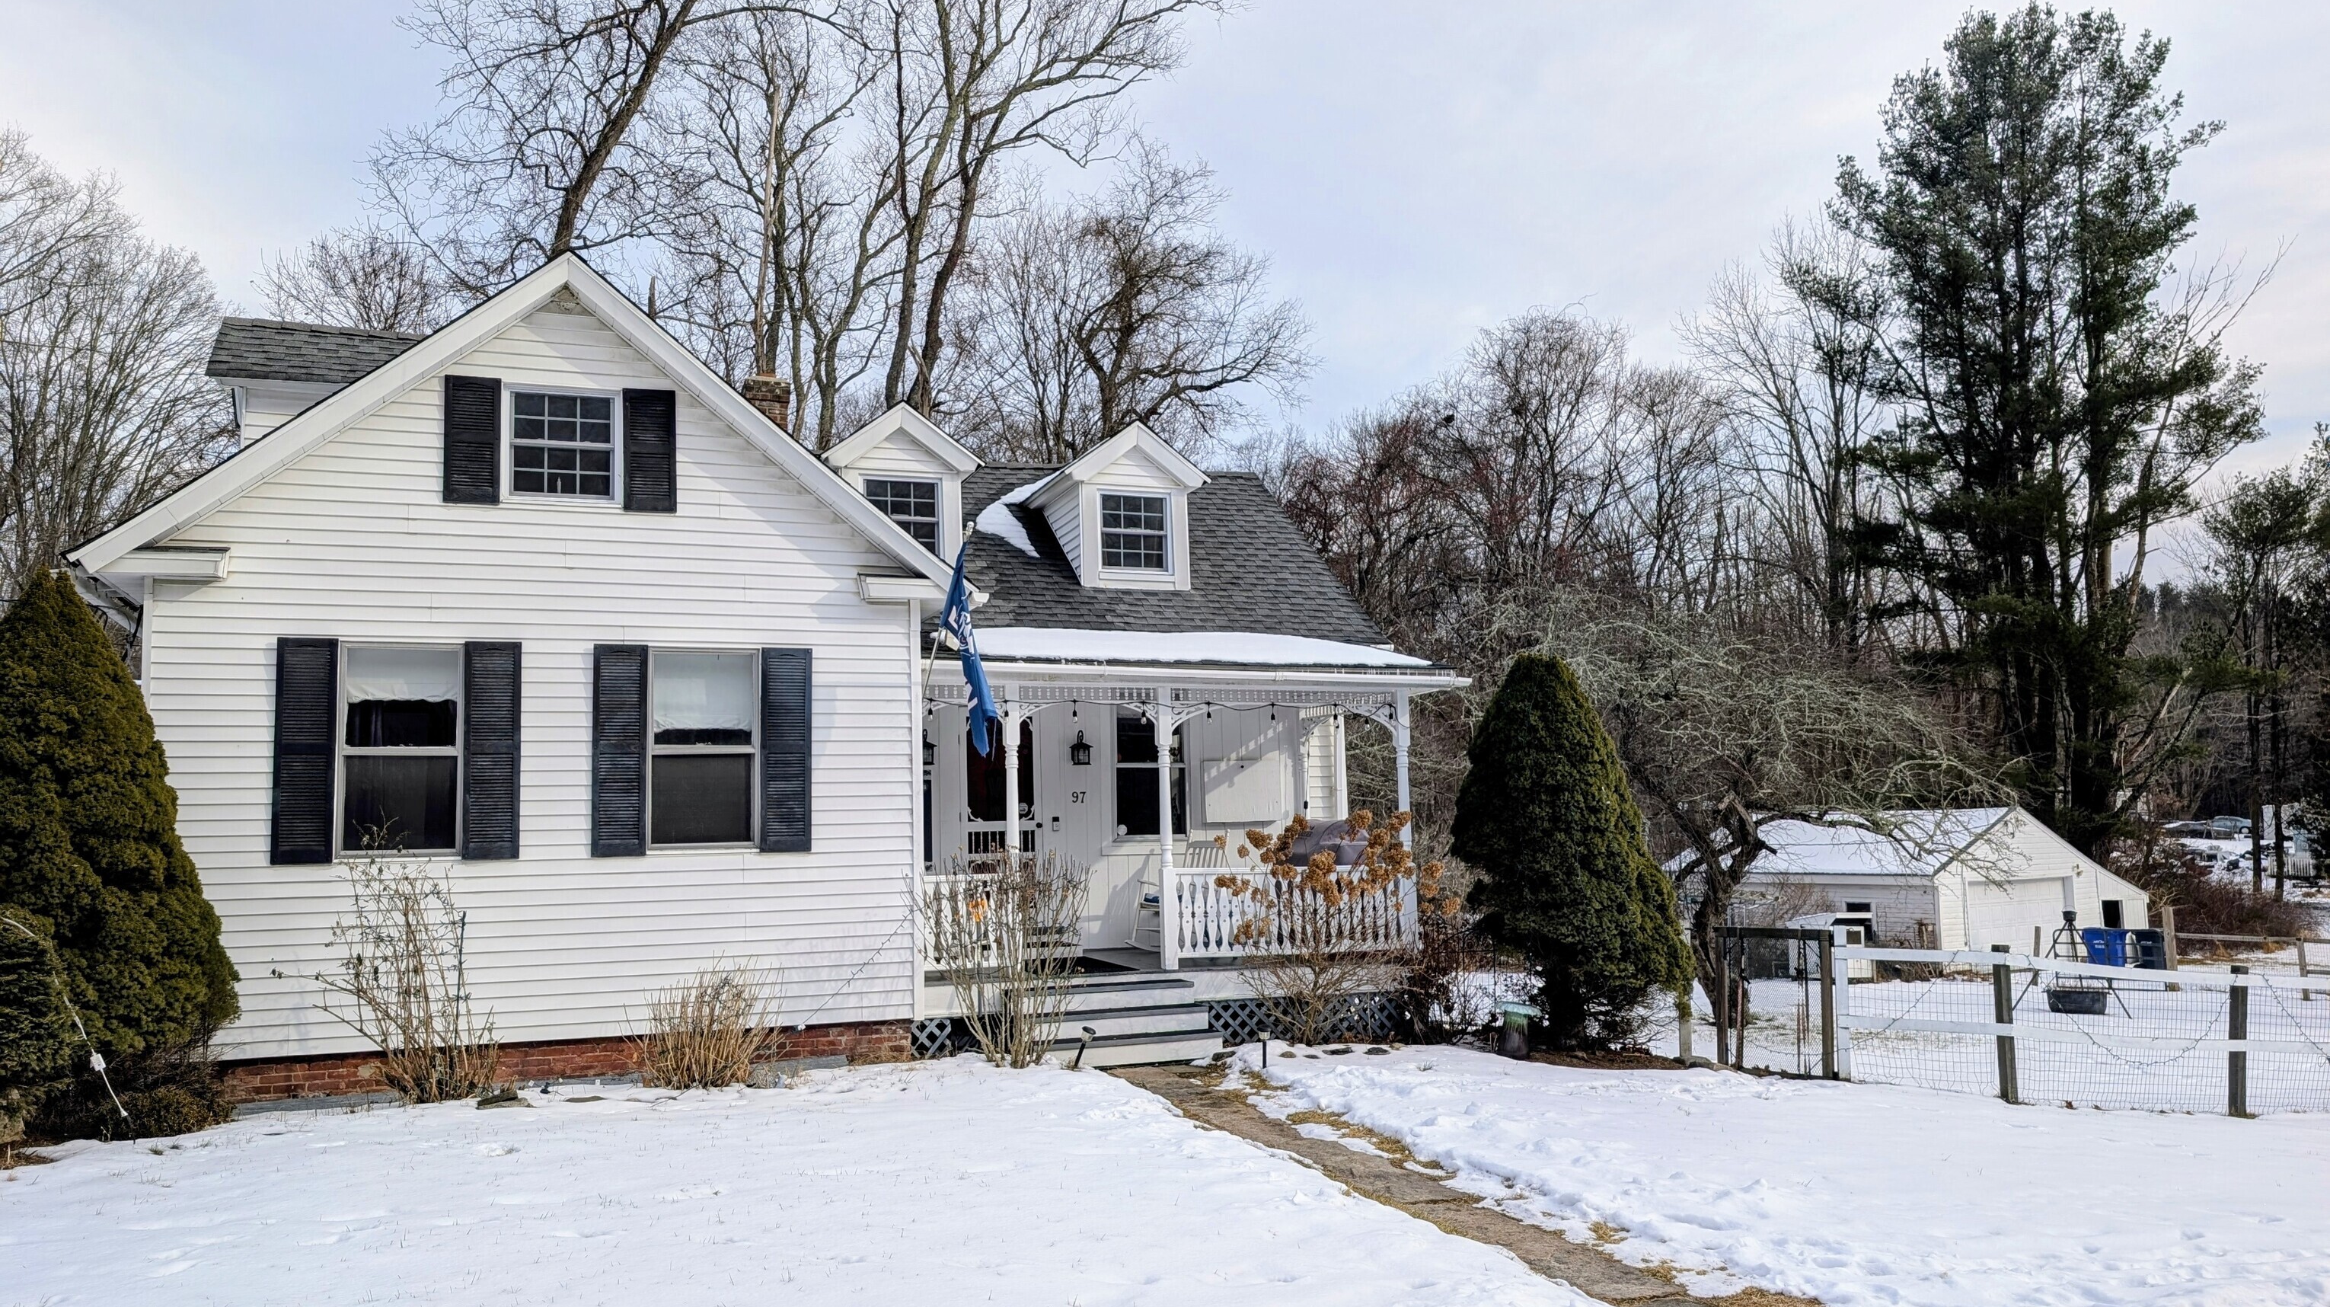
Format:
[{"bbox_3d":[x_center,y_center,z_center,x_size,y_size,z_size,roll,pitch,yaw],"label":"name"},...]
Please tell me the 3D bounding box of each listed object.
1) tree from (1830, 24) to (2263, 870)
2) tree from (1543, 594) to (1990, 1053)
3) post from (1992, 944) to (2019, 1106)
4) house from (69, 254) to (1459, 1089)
[{"bbox_3d":[24.948,-7.022,46.903,11.800,24.988,10.500,-5,-7,28],"label":"tree"},{"bbox_3d":[6.610,1.778,17.641,5.000,4.940,4.800,-4,-7,20],"label":"tree"},{"bbox_3d":[6.349,2.806,12.267,0.100,1.192,0.100,-6,-8,37],"label":"post"},{"bbox_3d":[-3.590,0.541,16.342,10.973,6.164,8.978,1,-7,-21],"label":"house"}]

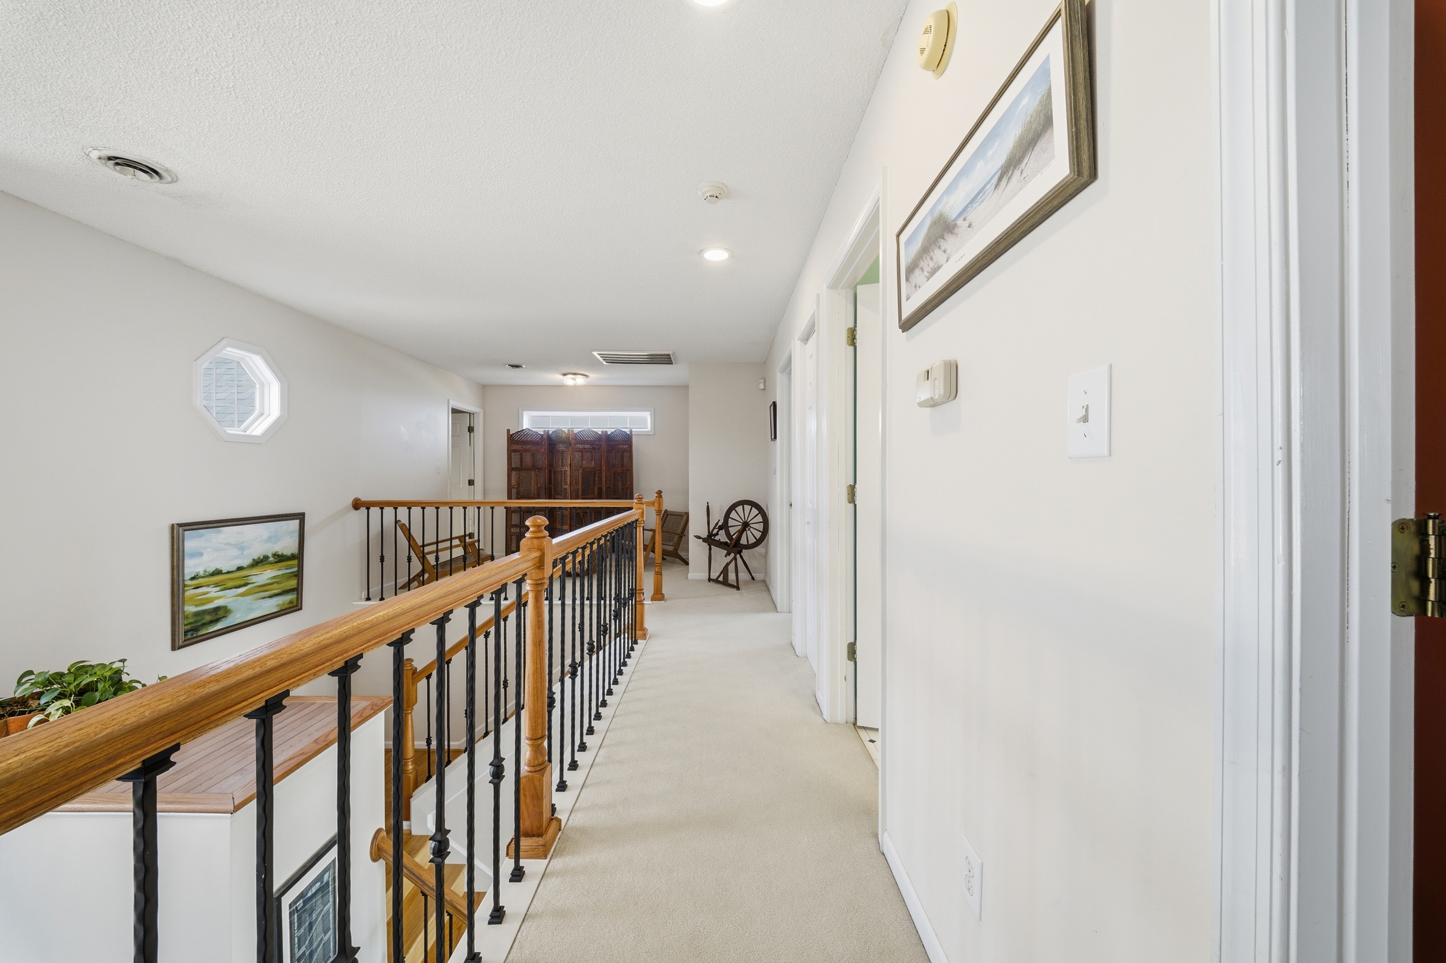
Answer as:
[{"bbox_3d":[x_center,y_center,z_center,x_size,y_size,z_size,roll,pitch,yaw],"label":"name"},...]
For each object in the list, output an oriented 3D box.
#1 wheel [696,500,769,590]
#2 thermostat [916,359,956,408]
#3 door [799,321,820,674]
[{"bbox_3d":[0.092,0.661,5.254,0.860,0.920,0.500,0,0,20],"label":"wheel"},{"bbox_3d":[0.497,-0.223,1.124,0.042,0.088,0.123,0,1,0],"label":"thermostat"},{"bbox_3d":[0.558,0.122,2.856,0.035,2.010,0.510,0,1,0],"label":"door"}]

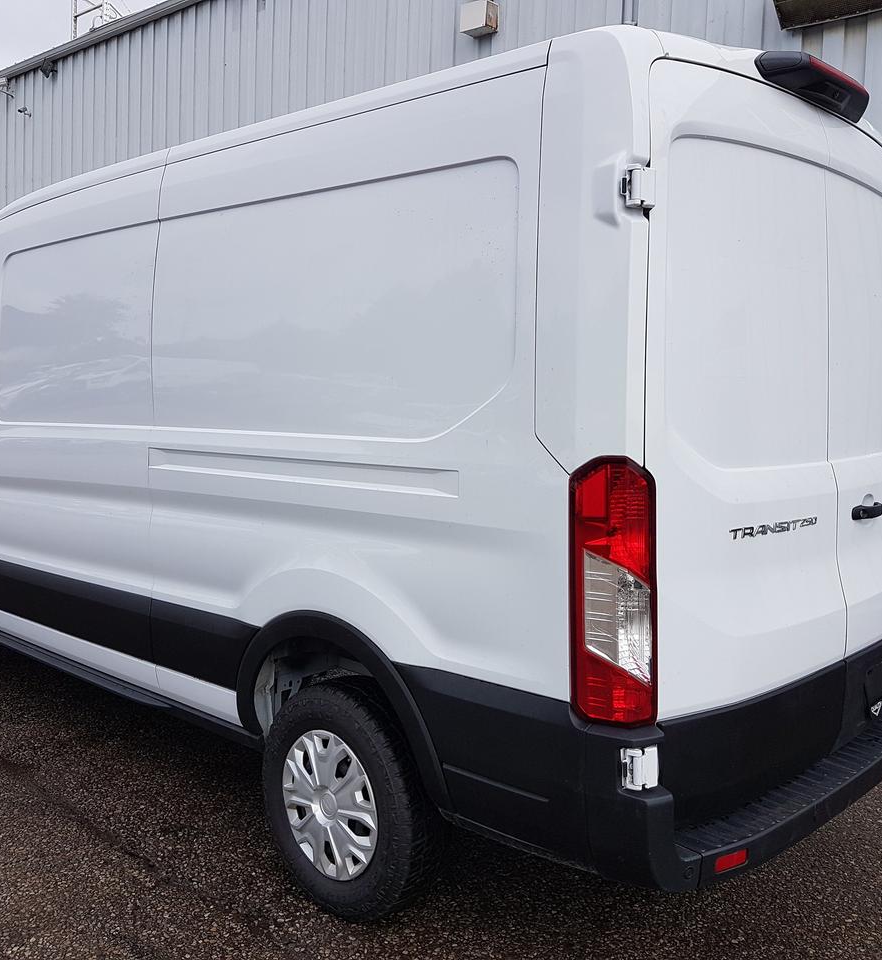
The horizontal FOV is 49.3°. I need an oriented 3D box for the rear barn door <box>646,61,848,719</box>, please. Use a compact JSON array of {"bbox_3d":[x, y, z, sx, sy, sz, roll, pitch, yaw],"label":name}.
[{"bbox_3d":[0.733,-0.198,2.377,0.930,1.550,0.140,-5,3,-44],"label":"rear barn door"}]

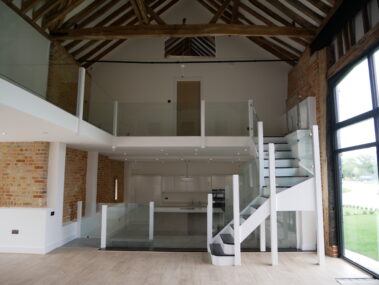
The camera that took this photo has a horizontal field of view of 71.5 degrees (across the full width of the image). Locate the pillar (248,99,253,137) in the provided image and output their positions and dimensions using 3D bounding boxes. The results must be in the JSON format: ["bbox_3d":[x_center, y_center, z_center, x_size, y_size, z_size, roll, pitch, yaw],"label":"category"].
[{"bbox_3d":[1.584,-0.615,6.747,0.100,0.945,0.100,0,-6,-1],"label":"pillar"}]

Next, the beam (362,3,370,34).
[{"bbox_3d":[3.077,-2.159,4.543,0.100,0.547,0.110,0,-6,-1],"label":"beam"}]

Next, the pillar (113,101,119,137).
[{"bbox_3d":[-1.887,-0.595,6.745,0.100,0.905,0.100,0,-6,-1],"label":"pillar"}]

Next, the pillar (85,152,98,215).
[{"bbox_3d":[-3.044,1.275,8.213,0.280,2.024,0.450,0,-6,-1],"label":"pillar"}]

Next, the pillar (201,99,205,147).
[{"bbox_3d":[0.349,-0.467,6.701,0.100,1.233,0.100,0,-6,-1],"label":"pillar"}]

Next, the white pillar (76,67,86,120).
[{"bbox_3d":[-1.830,-0.843,4.458,0.100,0.886,0.100,0,-6,-1],"label":"white pillar"}]

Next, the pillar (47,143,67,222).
[{"bbox_3d":[-3.035,0.875,5.992,0.280,1.760,0.400,0,-6,-1],"label":"pillar"}]

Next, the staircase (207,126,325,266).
[{"bbox_3d":[1.421,0.996,5.852,2.140,2.800,1.620,0,-6,-1],"label":"staircase"}]

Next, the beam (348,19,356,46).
[{"bbox_3d":[3.069,-2.057,4.919,0.100,0.550,0.110,0,-6,-1],"label":"beam"}]

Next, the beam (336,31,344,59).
[{"bbox_3d":[3.060,-1.973,5.296,0.100,0.589,0.110,0,-6,-1],"label":"beam"}]

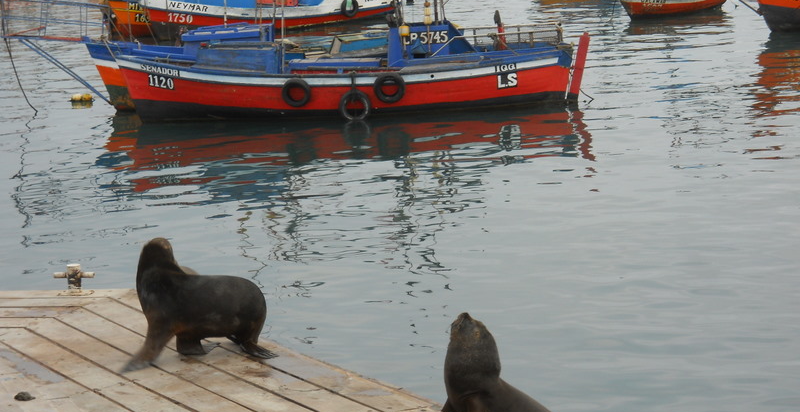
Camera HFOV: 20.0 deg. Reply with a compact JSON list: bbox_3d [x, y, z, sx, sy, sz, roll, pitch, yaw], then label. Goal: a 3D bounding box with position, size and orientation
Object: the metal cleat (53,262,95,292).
[{"bbox_3d":[-3.697,0.830,25.671,0.430,0.320,0.320,-3,10,0],"label":"metal cleat"}]

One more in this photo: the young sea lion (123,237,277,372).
[{"bbox_3d":[-1.932,0.917,22.098,1.380,1.190,0.650,-3,10,-5],"label":"young sea lion"}]

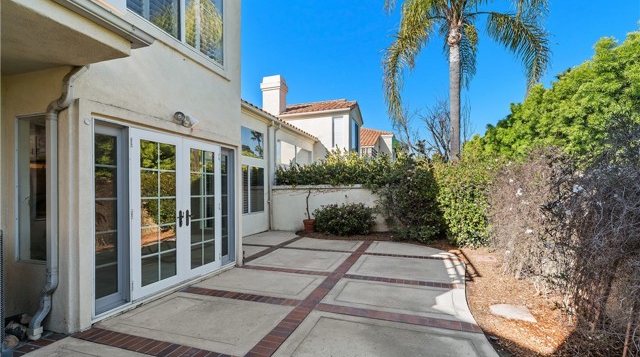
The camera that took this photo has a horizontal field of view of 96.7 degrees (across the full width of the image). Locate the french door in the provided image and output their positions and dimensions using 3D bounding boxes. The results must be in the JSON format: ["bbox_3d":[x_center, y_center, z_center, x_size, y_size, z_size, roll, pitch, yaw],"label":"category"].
[{"bbox_3d":[-1.962,0.447,4.100,0.080,2.032,1.590,-1,-2,19],"label":"french door"}]

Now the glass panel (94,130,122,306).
[{"bbox_3d":[-2.400,0.412,3.189,0.060,1.970,0.340,-1,-2,19],"label":"glass panel"}]

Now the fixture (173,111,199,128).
[{"bbox_3d":[-1.867,-0.806,3.941,0.180,0.170,0.340,-1,-2,20],"label":"fixture"}]

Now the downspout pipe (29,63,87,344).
[{"bbox_3d":[-2.433,0.235,2.655,0.560,2.470,0.180,-1,-2,19],"label":"downspout pipe"}]

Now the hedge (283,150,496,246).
[{"bbox_3d":[1.420,0.440,8.250,5.700,2.380,1.400,-1,-2,15],"label":"hedge"}]

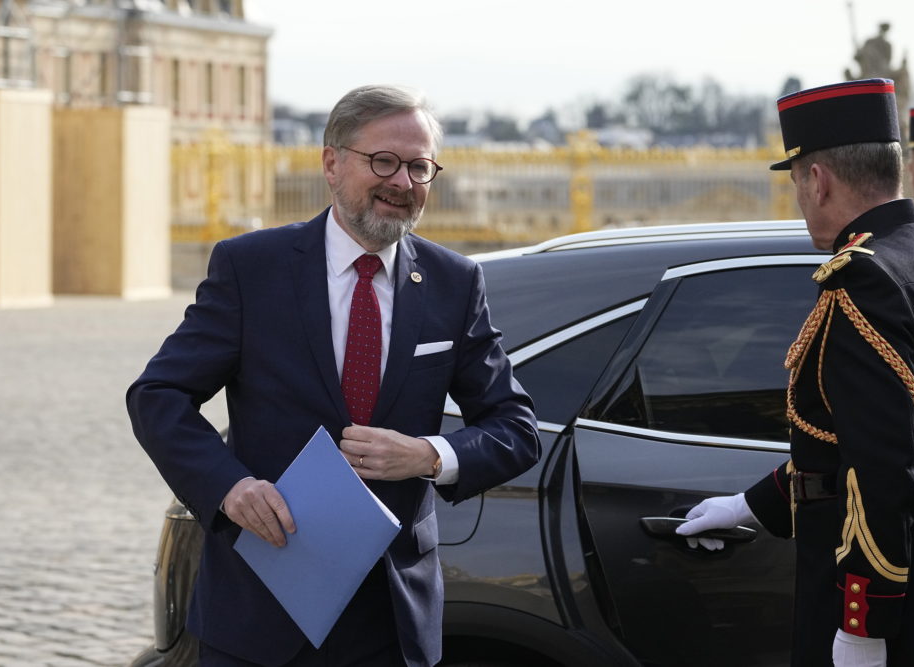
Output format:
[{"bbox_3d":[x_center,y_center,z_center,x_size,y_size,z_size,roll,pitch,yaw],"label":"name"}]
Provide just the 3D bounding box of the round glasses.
[{"bbox_3d":[-0.116,-0.271,5.800,0.138,0.046,0.140,11,3,-31],"label":"round glasses"}]

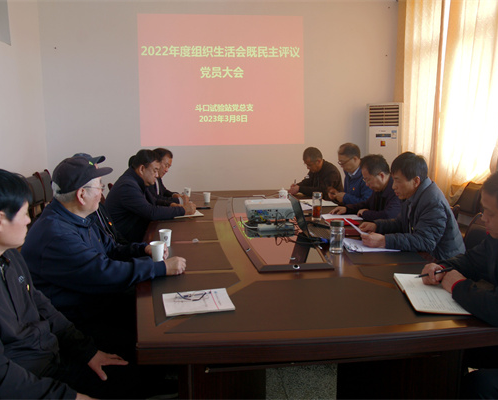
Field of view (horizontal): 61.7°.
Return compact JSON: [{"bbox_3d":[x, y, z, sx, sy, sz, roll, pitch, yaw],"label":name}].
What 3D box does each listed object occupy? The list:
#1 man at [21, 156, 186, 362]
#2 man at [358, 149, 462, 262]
[{"bbox_3d":[-0.644,0.423,1.886,0.770,1.260,0.550,-2,6,-10],"label":"man"},{"bbox_3d":[0.915,0.355,2.354,0.760,1.250,0.550,-1,6,-6],"label":"man"}]

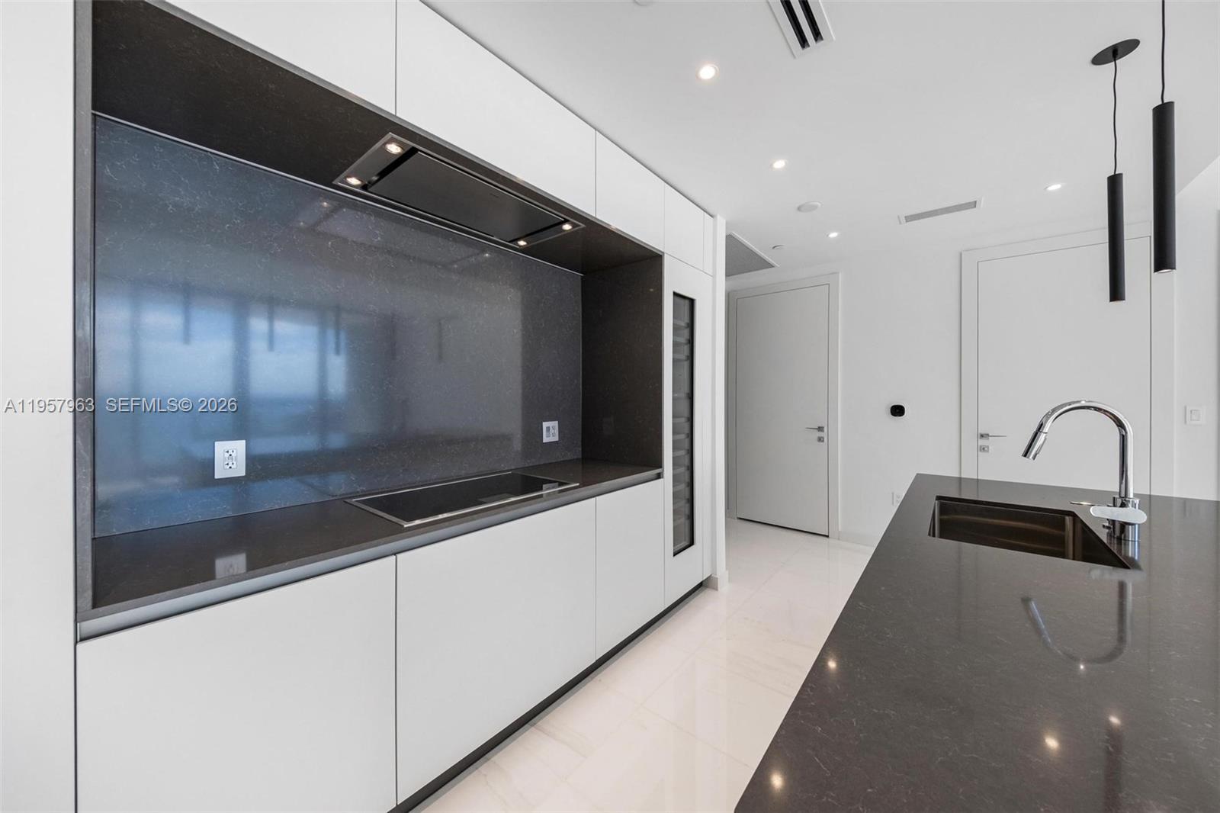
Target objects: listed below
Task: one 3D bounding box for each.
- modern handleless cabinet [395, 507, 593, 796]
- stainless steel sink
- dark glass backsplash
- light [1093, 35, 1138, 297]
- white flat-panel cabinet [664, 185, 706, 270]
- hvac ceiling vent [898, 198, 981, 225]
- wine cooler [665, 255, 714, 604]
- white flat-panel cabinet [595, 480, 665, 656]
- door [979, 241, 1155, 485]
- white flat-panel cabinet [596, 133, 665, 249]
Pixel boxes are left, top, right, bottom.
[{"bbox_3d":[-0.596,0.843,1.821,0.600,0.782,0.927,0,1,40],"label":"modern handleless cabinet"},{"bbox_3d":[1.352,0.518,1.379,0.410,0.225,0.678,0,1,40],"label":"stainless steel sink"},{"bbox_3d":[-0.880,-0.263,2.053,0.025,1.288,2.116,0,1,40],"label":"dark glass backsplash"},{"bbox_3d":[1.905,-0.865,1.531,0.126,0.940,0.126,0,1,40],"label":"light"},{"bbox_3d":[0.270,-1.150,2.821,0.580,0.418,0.495,0,1,40],"label":"white flat-panel cabinet"},{"bbox_3d":[2.302,-1.360,2.844,0.439,0.025,0.185,0,1,40],"label":"hvac ceiling vent"},{"bbox_3d":[0.275,0.134,2.843,0.600,2.147,0.535,0,1,40],"label":"wine cooler"},{"bbox_3d":[-0.097,0.829,2.407,0.600,0.782,0.612,0,1,40],"label":"white flat-panel cabinet"},{"bbox_3d":[3.236,0.073,2.949,0.837,2.392,0.050,0,1,40],"label":"door"},{"bbox_3d":[-0.090,-1.140,2.400,0.580,0.423,0.611,0,1,40],"label":"white flat-panel cabinet"}]

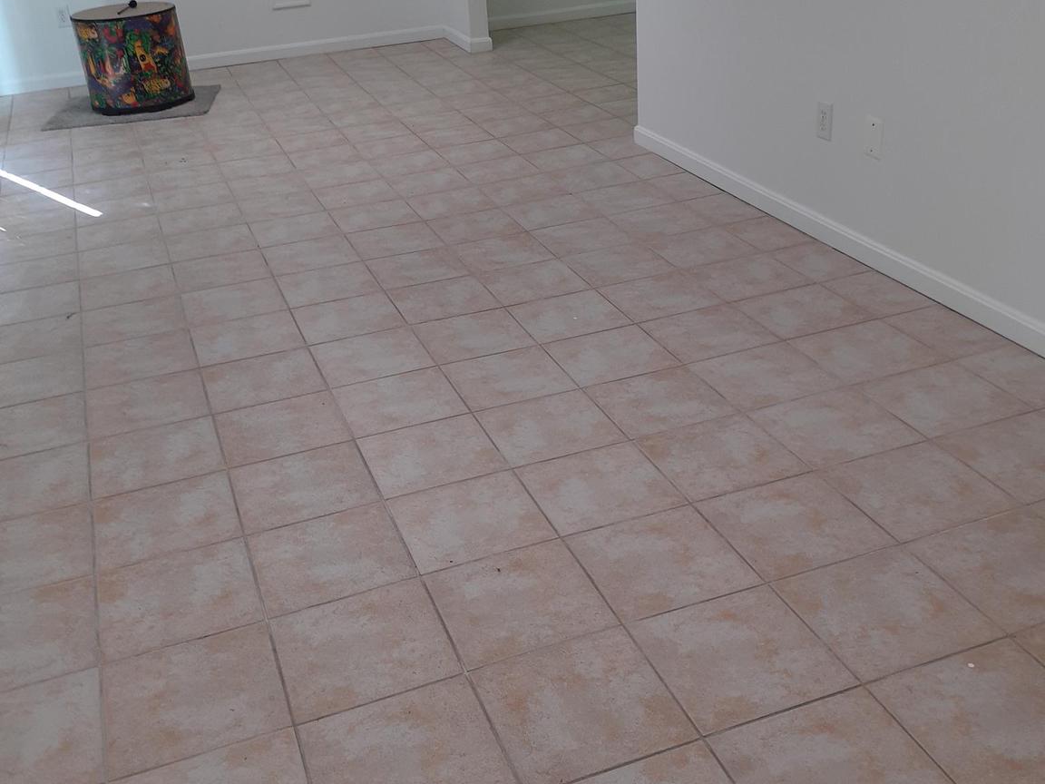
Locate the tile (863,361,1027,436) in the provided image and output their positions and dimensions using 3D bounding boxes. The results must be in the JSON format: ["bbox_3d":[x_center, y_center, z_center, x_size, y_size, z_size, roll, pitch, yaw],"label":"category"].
[{"bbox_3d":[1.044,0.020,2.740,0.305,0.010,0.294,-13,30,-17],"label":"tile"}]

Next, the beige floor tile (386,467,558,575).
[{"bbox_3d":[-0.115,0.282,2.356,0.303,0.010,0.303,-13,29,-16],"label":"beige floor tile"}]

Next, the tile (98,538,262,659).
[{"bbox_3d":[-0.702,0.419,2.222,0.308,0.010,0.305,-13,29,-17],"label":"tile"}]

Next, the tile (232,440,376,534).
[{"bbox_3d":[-0.505,0.220,2.509,0.302,0.010,0.297,-13,29,-17],"label":"tile"}]

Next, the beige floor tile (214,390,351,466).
[{"bbox_3d":[-0.616,0.092,2.778,0.305,0.012,0.302,-13,30,-17],"label":"beige floor tile"}]

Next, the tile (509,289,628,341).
[{"bbox_3d":[0.138,-0.237,3.349,0.308,0.010,0.305,-13,29,-17],"label":"tile"}]

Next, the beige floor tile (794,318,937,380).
[{"bbox_3d":[0.933,-0.107,2.974,0.305,0.012,0.302,-13,30,-17],"label":"beige floor tile"}]

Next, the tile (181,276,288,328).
[{"bbox_3d":[-0.953,-0.298,3.593,0.308,0.010,0.305,-13,29,-17],"label":"tile"}]

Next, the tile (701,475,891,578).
[{"bbox_3d":[0.571,0.282,2.310,0.305,0.010,0.294,-13,30,-17],"label":"tile"}]

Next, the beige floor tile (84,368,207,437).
[{"bbox_3d":[-1.018,0.032,2.943,0.305,0.010,0.294,-13,30,-17],"label":"beige floor tile"}]

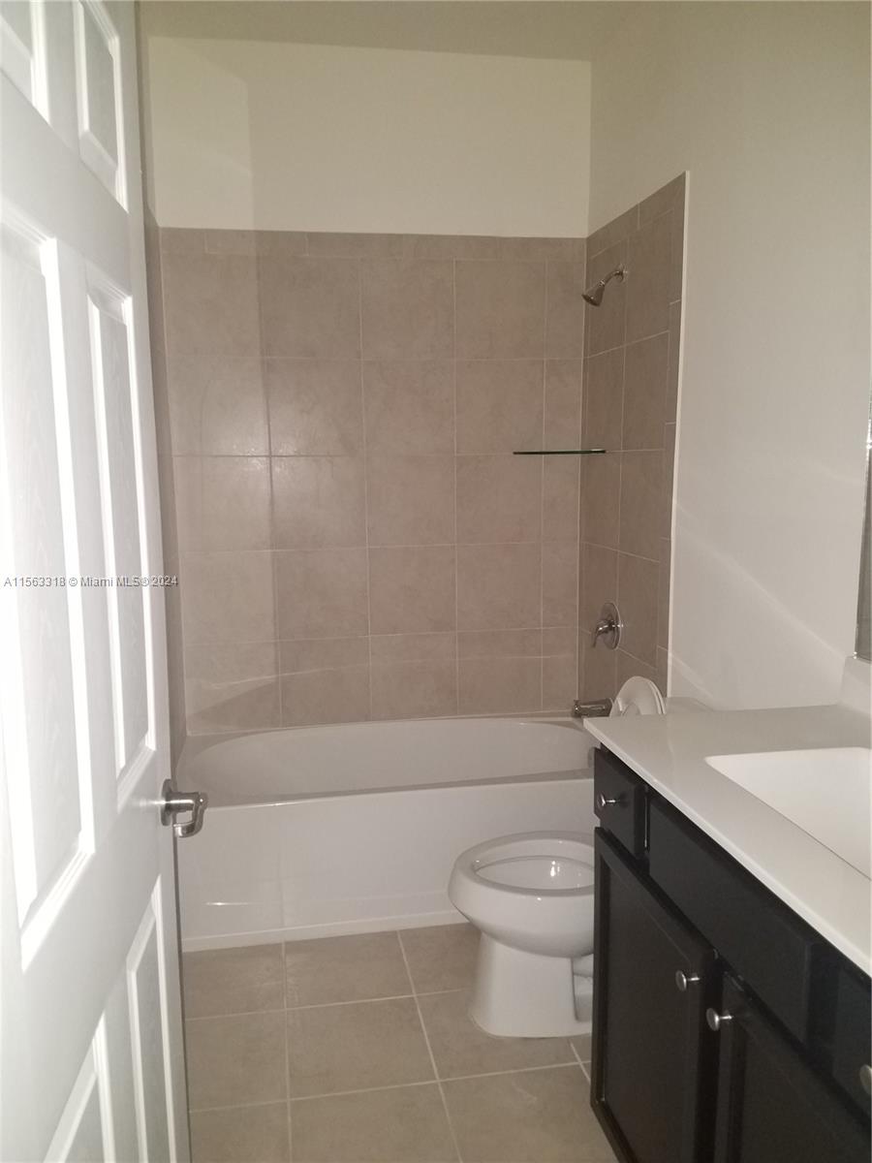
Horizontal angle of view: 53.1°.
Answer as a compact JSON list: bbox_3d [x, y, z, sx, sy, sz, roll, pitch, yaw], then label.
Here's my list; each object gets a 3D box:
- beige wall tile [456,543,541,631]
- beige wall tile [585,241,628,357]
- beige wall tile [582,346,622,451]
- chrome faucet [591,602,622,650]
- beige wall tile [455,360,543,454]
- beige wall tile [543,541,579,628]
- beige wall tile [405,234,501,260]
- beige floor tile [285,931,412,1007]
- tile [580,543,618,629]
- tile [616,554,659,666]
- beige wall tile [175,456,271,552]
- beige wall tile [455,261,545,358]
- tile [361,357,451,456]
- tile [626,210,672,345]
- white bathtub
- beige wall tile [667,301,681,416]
[{"bbox_3d":[0.243,0.024,3.310,0.330,0.334,0.012,-2,8,-8],"label":"beige wall tile"},{"bbox_3d":[0.582,-0.953,2.983,0.012,0.333,0.340,-2,8,-10],"label":"beige wall tile"},{"bbox_3d":[0.589,-0.625,3.063,0.012,0.334,0.342,-2,9,-12],"label":"beige wall tile"},{"bbox_3d":[0.579,0.161,3.055,0.075,0.160,0.160,-2,9,-12],"label":"chrome faucet"},{"bbox_3d":[0.234,-0.645,3.210,0.330,0.333,0.010,-2,9,-10],"label":"beige wall tile"},{"bbox_3d":[0.477,0.013,3.328,0.143,0.327,0.012,-2,8,-10],"label":"beige wall tile"},{"bbox_3d":[0.061,-1.173,3.079,0.338,0.077,0.012,-2,8,-10],"label":"beige wall tile"},{"bbox_3d":[-0.245,1.065,2.401,0.330,0.010,0.318,-2,8,-10],"label":"beige floor tile"},{"bbox_3d":[0.597,0.040,3.163,0.009,0.330,0.365,-2,8,-10],"label":"tile"},{"bbox_3d":[0.651,0.086,2.799,0.010,0.326,0.330,-2,8,-10],"label":"tile"},{"bbox_3d":[-0.742,-0.271,3.063,0.330,0.330,0.012,-2,8,-10],"label":"beige wall tile"},{"bbox_3d":[0.232,-0.972,3.140,0.329,0.335,0.012,-2,8,-10],"label":"beige wall tile"},{"bbox_3d":[-0.093,-0.634,3.168,0.333,0.335,0.009,-2,8,-10],"label":"tile"},{"bbox_3d":[0.643,-0.905,2.655,0.010,0.328,0.331,-2,8,-10],"label":"tile"},{"bbox_3d":[-0.107,0.791,2.977,1.500,0.438,0.705,-2,8,-10],"label":"white bathtub"},{"bbox_3d":[0.695,-0.638,2.542,0.012,0.330,0.079,-2,9,-12],"label":"beige wall tile"}]

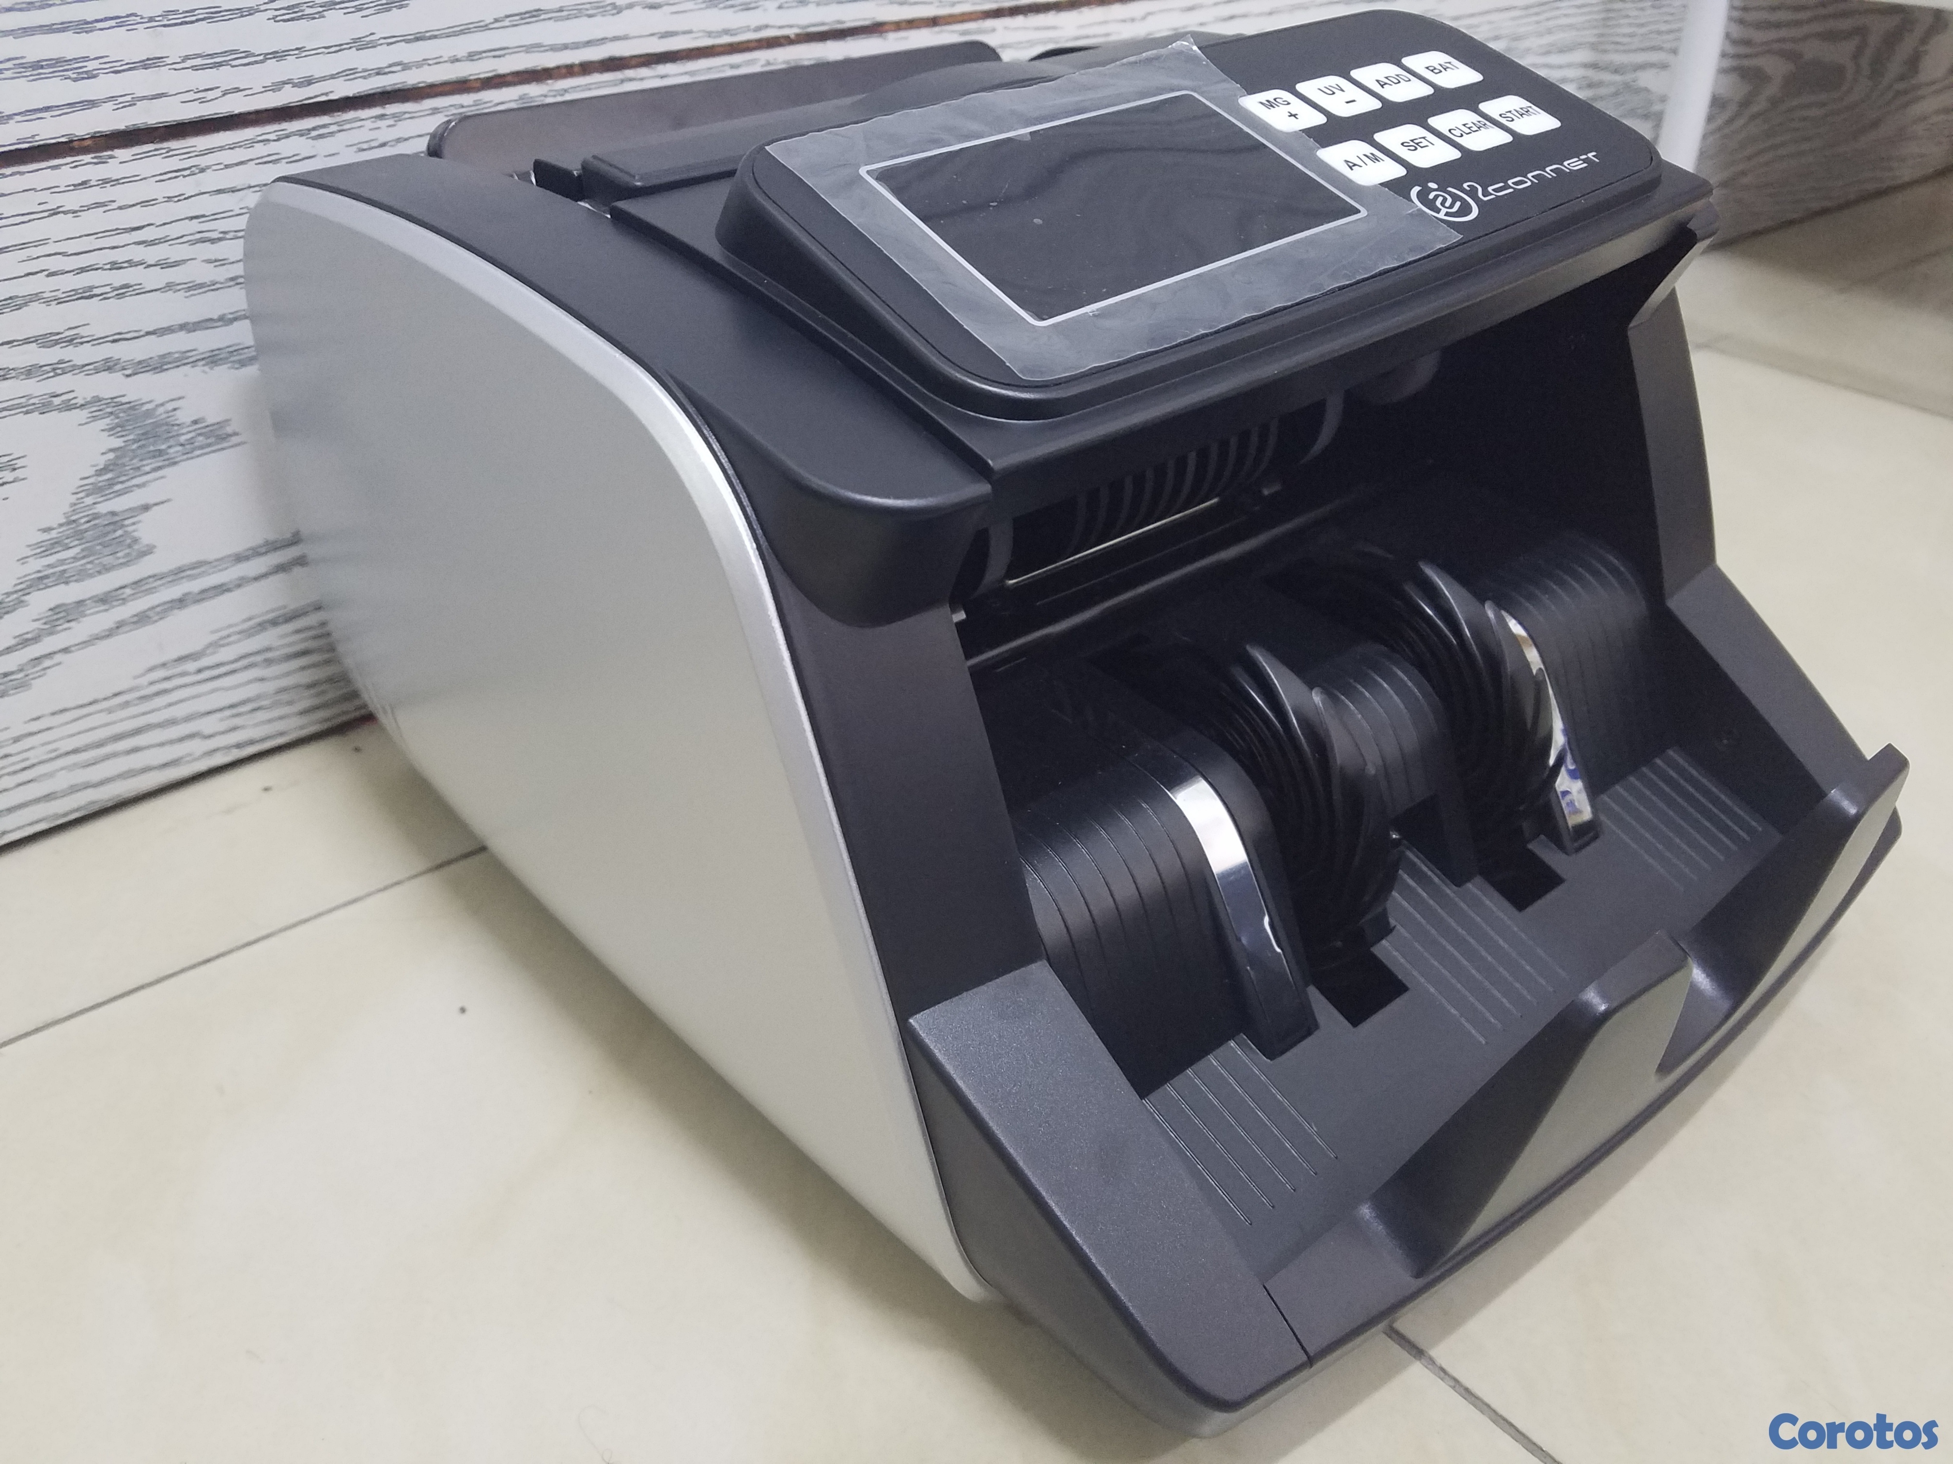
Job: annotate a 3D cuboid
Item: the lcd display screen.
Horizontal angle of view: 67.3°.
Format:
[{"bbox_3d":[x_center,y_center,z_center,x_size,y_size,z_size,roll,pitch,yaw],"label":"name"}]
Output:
[{"bbox_3d":[0.028,-0.103,0.288,0.088,0.006,0.053,-27,59,-30],"label":"lcd display screen"}]

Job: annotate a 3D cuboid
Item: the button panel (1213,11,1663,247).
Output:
[{"bbox_3d":[0.106,-0.139,0.337,0.075,0.010,0.083,-27,59,-30],"label":"button panel"}]

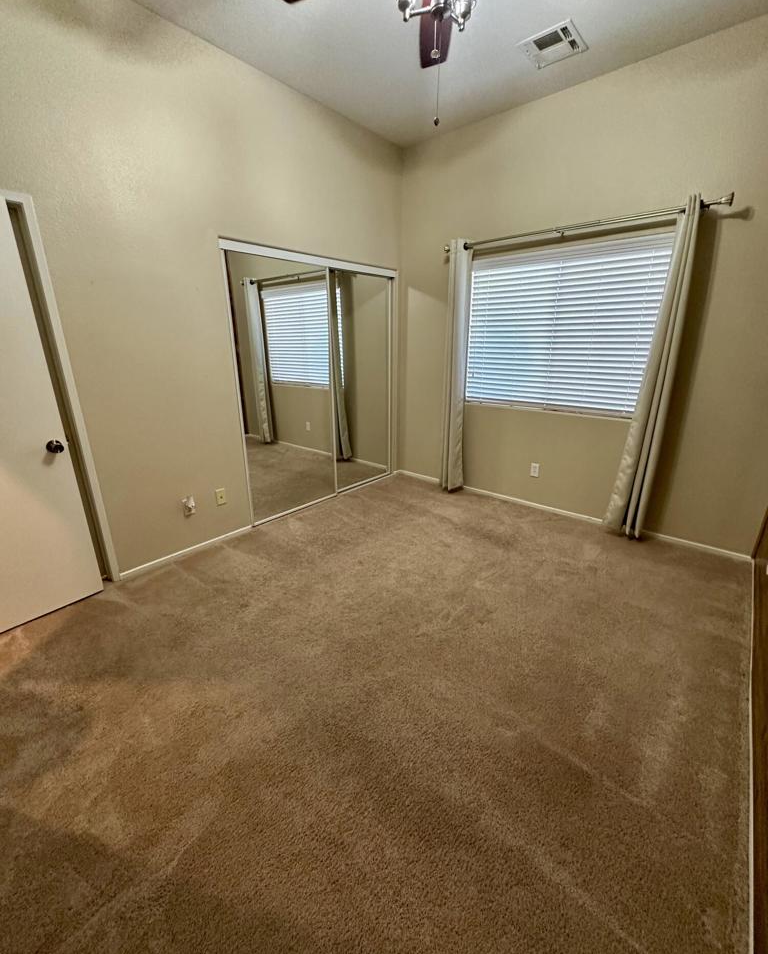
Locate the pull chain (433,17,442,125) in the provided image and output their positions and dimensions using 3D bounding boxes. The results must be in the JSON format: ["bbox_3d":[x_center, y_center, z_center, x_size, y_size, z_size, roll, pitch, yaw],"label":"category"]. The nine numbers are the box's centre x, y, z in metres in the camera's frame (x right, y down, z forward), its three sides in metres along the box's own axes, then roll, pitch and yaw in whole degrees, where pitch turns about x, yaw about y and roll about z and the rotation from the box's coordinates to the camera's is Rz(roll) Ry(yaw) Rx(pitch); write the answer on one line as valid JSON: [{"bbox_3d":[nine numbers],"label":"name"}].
[{"bbox_3d":[0.209,-1.591,1.634,0.030,0.330,0.030,0,18,0],"label":"pull chain"}]

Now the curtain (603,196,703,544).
[{"bbox_3d":[1.820,-0.621,2.837,0.265,2.200,0.170,15,23,38],"label":"curtain"}]

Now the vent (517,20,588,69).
[{"bbox_3d":[0.994,-2.526,2.441,0.315,0.020,0.320,15,23,38],"label":"vent"}]

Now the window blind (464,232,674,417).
[{"bbox_3d":[1.348,-1.150,3.301,1.510,1.215,0.060,15,23,38],"label":"window blind"}]

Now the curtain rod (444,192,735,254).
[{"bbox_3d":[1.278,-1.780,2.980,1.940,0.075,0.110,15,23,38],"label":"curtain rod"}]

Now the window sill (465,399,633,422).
[{"bbox_3d":[1.341,-0.562,3.490,1.530,0.030,0.100,15,23,38],"label":"window sill"}]

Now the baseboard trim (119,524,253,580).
[{"bbox_3d":[-1.357,0.521,2.961,0.015,0.045,0.950,15,23,38],"label":"baseboard trim"}]

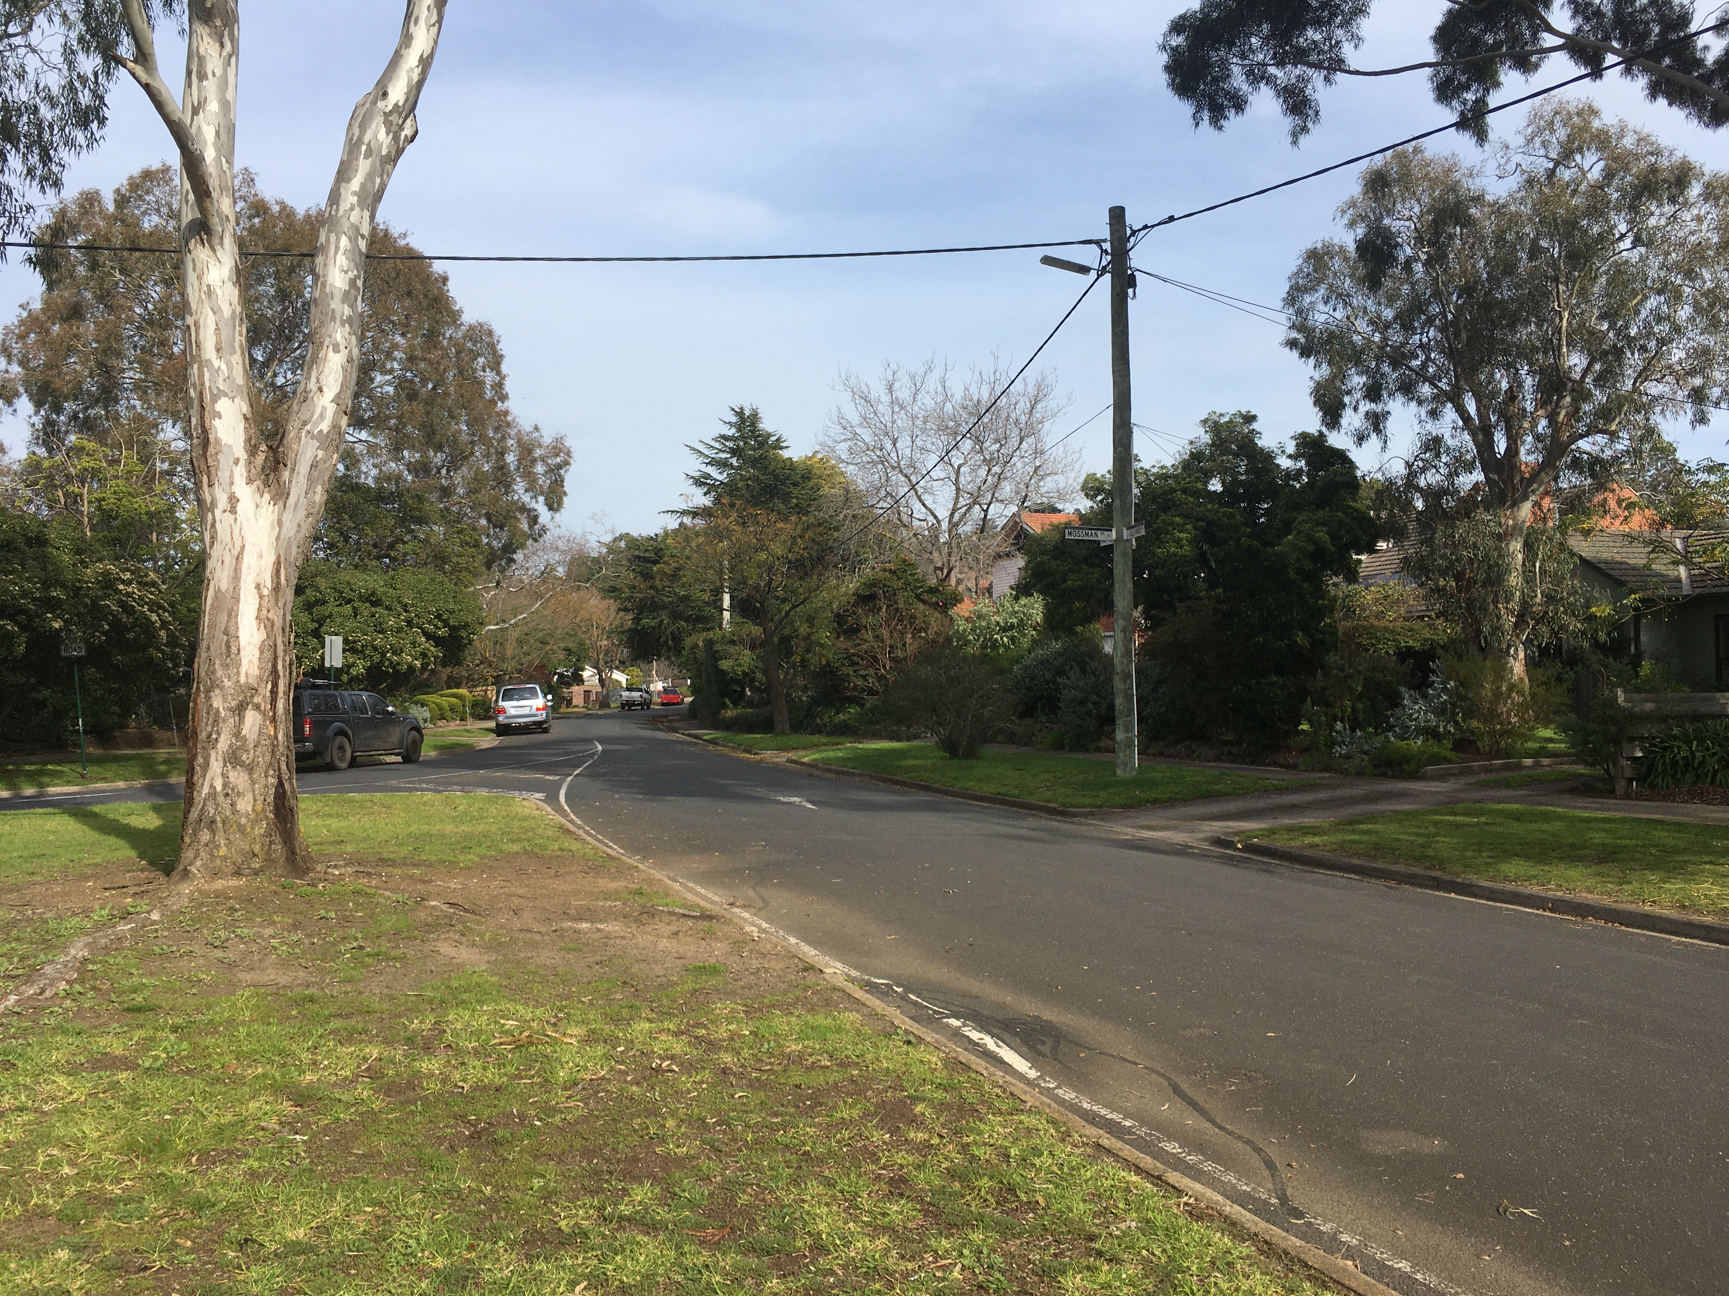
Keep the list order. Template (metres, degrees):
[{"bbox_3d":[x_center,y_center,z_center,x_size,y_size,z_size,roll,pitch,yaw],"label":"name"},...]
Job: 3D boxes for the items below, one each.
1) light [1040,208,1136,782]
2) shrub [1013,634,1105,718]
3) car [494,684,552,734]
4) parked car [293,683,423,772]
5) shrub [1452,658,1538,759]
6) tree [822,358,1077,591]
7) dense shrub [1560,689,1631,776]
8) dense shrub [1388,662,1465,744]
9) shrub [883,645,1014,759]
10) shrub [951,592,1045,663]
[{"bbox_3d":[3.620,-2.570,23.400,1.700,9.300,0.400,0,-2,-21],"label":"light"},{"bbox_3d":[4.574,0.688,34.300,2.200,2.050,2.100,-1,-2,8],"label":"shrub"},{"bbox_3d":[-13.400,2.330,57.000,1.980,1.880,4.850,0,-2,-10],"label":"car"},{"bbox_3d":[-12.150,1.820,33.600,1.880,1.860,5.250,-1,-2,12],"label":"parked car"},{"bbox_3d":[10.441,0.985,24.000,1.420,1.700,1.400,-1,-2,24],"label":"shrub"},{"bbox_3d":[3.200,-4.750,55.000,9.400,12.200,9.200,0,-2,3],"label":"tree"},{"bbox_3d":[9.503,1.113,18.800,0.950,1.200,0.950,-1,-2,27],"label":"dense shrub"},{"bbox_3d":[9.505,0.948,24.500,1.280,1.450,1.250,-1,-2,21],"label":"dense shrub"},{"bbox_3d":[1.708,1.079,29.300,2.600,2.300,2.400,0,-2,3],"label":"shrub"},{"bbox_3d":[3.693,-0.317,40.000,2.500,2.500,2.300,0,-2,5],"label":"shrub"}]

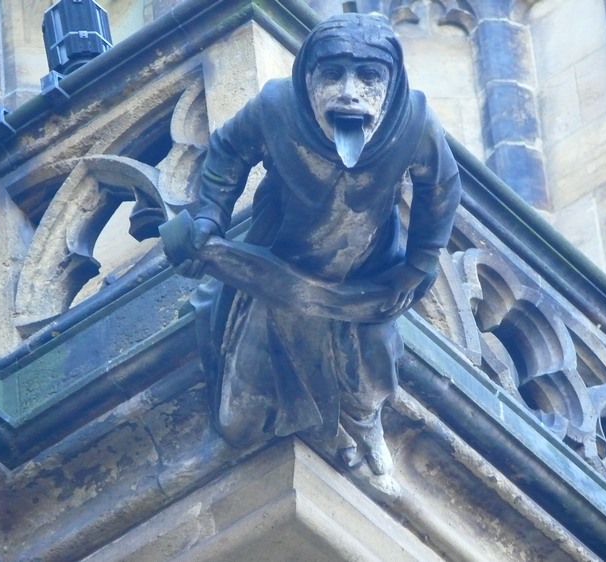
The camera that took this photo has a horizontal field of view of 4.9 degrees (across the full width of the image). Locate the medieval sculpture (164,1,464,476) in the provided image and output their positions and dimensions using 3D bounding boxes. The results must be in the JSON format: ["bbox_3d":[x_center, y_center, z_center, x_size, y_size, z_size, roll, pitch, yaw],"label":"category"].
[{"bbox_3d":[-0.004,-0.100,21.000,0.920,1.270,1.000,2,-46,-8],"label":"medieval sculpture"}]

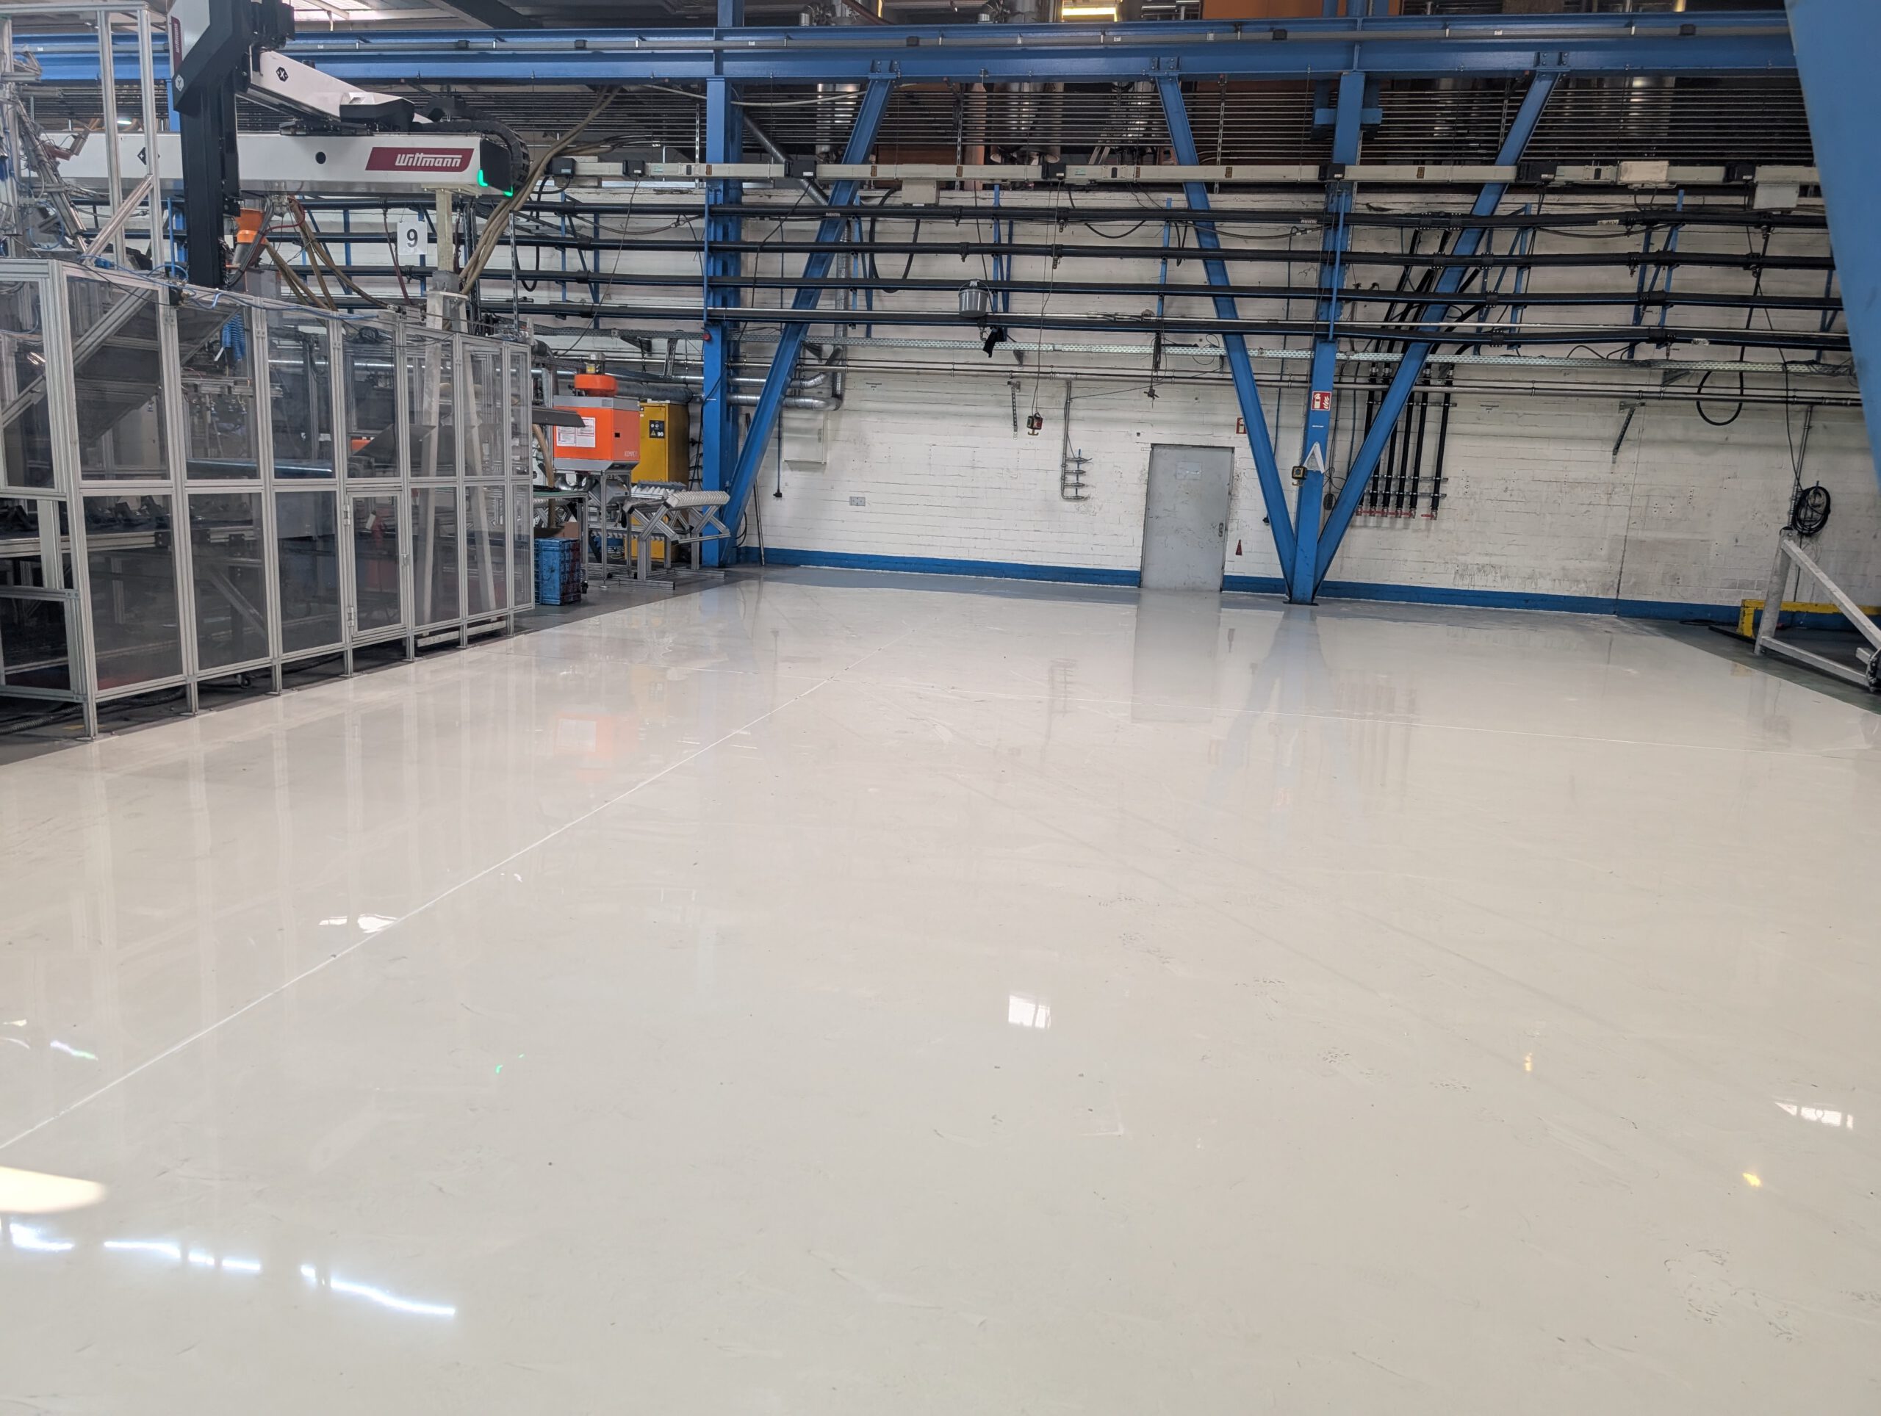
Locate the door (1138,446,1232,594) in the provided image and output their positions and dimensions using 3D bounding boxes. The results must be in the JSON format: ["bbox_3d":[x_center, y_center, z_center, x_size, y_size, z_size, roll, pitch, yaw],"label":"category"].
[{"bbox_3d":[3.161,-2.432,16.779,1.040,1.819,0.080,5,11,10],"label":"door"}]

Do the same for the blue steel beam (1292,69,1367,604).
[{"bbox_3d":[4.566,-4.268,15.480,0.254,6.038,0.254,5,11,10],"label":"blue steel beam"}]

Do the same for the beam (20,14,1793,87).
[{"bbox_3d":[-1.735,-8.041,16.075,22.244,0.566,0.308,5,11,10],"label":"beam"}]

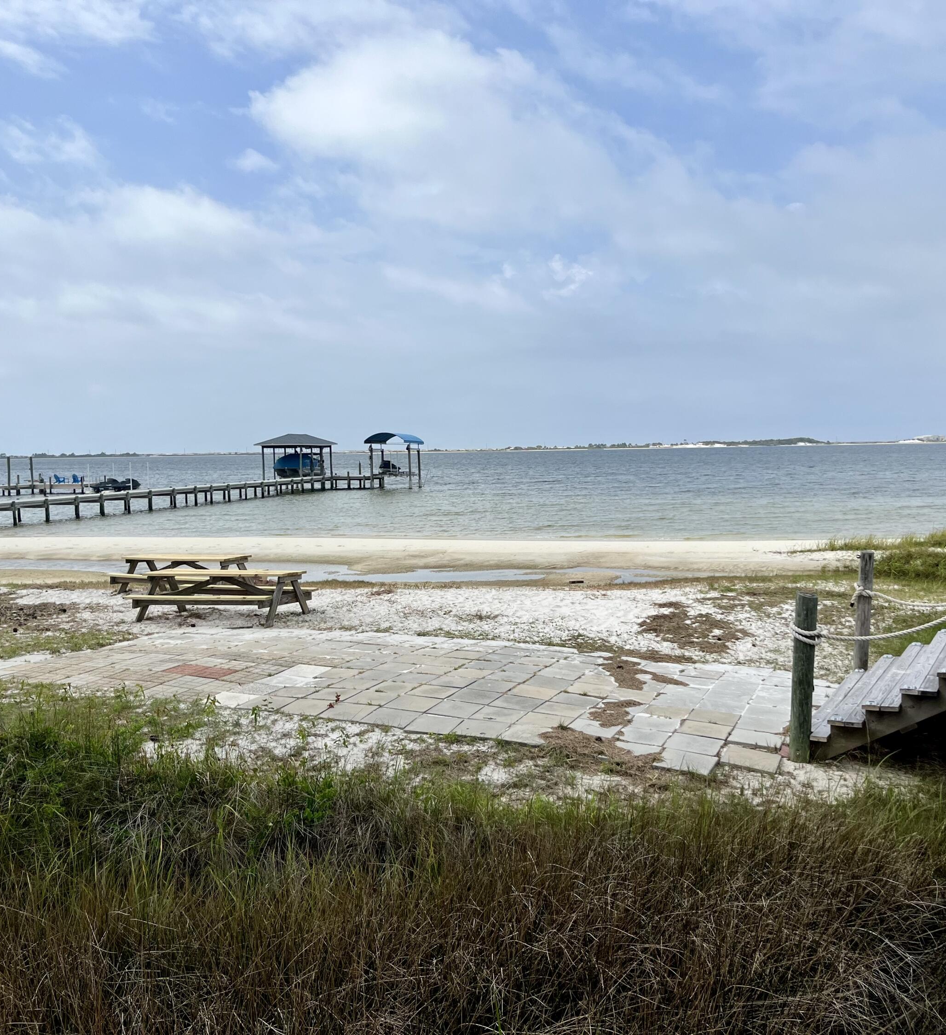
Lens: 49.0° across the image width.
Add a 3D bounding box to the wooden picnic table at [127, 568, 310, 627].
[{"bbox_3d":[-3.797,1.183,15.790,2.500,0.730,1.500,0,4,20],"label":"wooden picnic table"}]

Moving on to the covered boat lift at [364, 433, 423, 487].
[{"bbox_3d":[-6.884,-4.917,90.945,3.650,4.851,6.400,0,4,12],"label":"covered boat lift"}]

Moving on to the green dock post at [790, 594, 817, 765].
[{"bbox_3d":[2.760,1.329,8.631,0.171,1.393,0.171,3,4,30],"label":"green dock post"}]

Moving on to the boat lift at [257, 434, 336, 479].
[{"bbox_3d":[-15.364,-4.784,90.150,4.350,4.983,7.900,0,4,12],"label":"boat lift"}]

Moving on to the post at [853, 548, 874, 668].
[{"bbox_3d":[4.291,1.092,11.373,0.137,1.457,0.137,3,4,30],"label":"post"}]

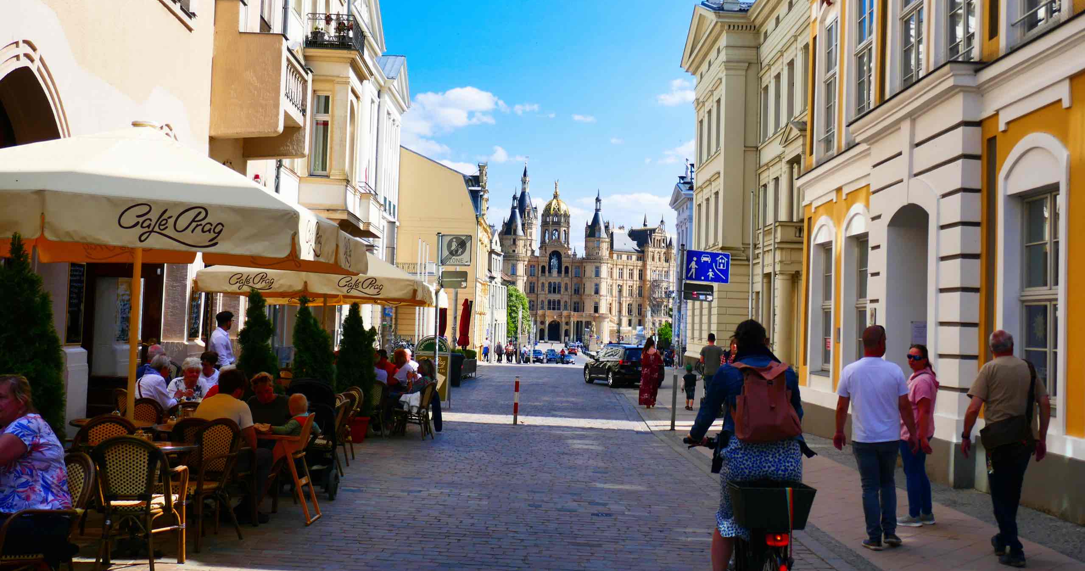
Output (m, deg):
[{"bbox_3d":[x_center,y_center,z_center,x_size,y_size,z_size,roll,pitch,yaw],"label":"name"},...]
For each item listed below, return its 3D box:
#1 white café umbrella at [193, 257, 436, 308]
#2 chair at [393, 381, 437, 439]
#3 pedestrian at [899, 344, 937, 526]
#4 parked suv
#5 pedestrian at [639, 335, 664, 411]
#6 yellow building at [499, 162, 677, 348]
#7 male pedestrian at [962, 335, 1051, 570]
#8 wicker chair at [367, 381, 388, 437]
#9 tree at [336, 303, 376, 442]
[{"bbox_3d":[-3.716,0.740,19.081,3.400,3.250,3.400,2,-3,-1],"label":"white café umbrella"},{"bbox_3d":[-1.933,1.885,16.930,0.560,0.870,0.470,0,-3,30],"label":"chair"},{"bbox_3d":[3.407,1.354,10.155,0.380,1.660,0.460,2,-3,-7],"label":"pedestrian"},{"bbox_3d":[3.100,3.100,43.210,1.850,1.680,4.600,3,-3,-17],"label":"parked suv"},{"bbox_3d":[2.554,2.049,26.239,0.560,1.680,0.420,2,-3,-2],"label":"pedestrian"},{"bbox_3d":[12.386,-11.551,400.923,82.000,64.000,70.000,2,-3,0],"label":"yellow building"},{"bbox_3d":[3.482,1.224,8.409,0.650,1.770,0.480,2,-3,6],"label":"male pedestrian"},{"bbox_3d":[-2.543,1.867,16.980,0.470,0.870,0.550,1,-3,12],"label":"wicker chair"},{"bbox_3d":[-2.673,1.255,16.156,0.560,2.010,0.540,2,-3,0],"label":"tree"}]

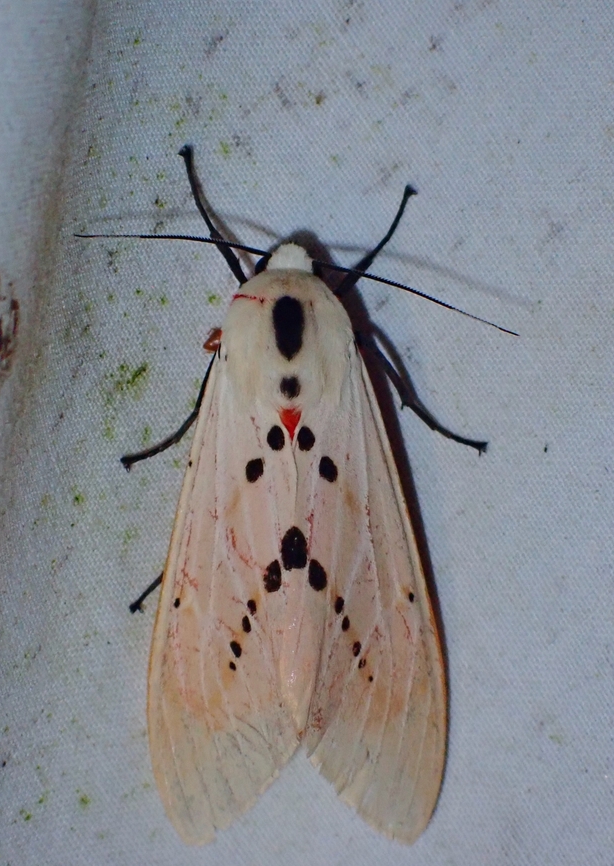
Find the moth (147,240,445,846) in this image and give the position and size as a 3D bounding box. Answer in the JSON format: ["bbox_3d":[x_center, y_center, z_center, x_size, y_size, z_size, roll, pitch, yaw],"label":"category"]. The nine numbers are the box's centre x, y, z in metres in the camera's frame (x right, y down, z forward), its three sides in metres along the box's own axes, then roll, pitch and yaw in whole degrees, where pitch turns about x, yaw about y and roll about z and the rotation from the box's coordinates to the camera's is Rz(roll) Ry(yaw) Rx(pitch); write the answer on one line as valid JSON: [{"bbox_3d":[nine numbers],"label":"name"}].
[{"bbox_3d":[-0.001,0.006,0.145,0.017,0.035,0.009,-2,0,0],"label":"moth"}]

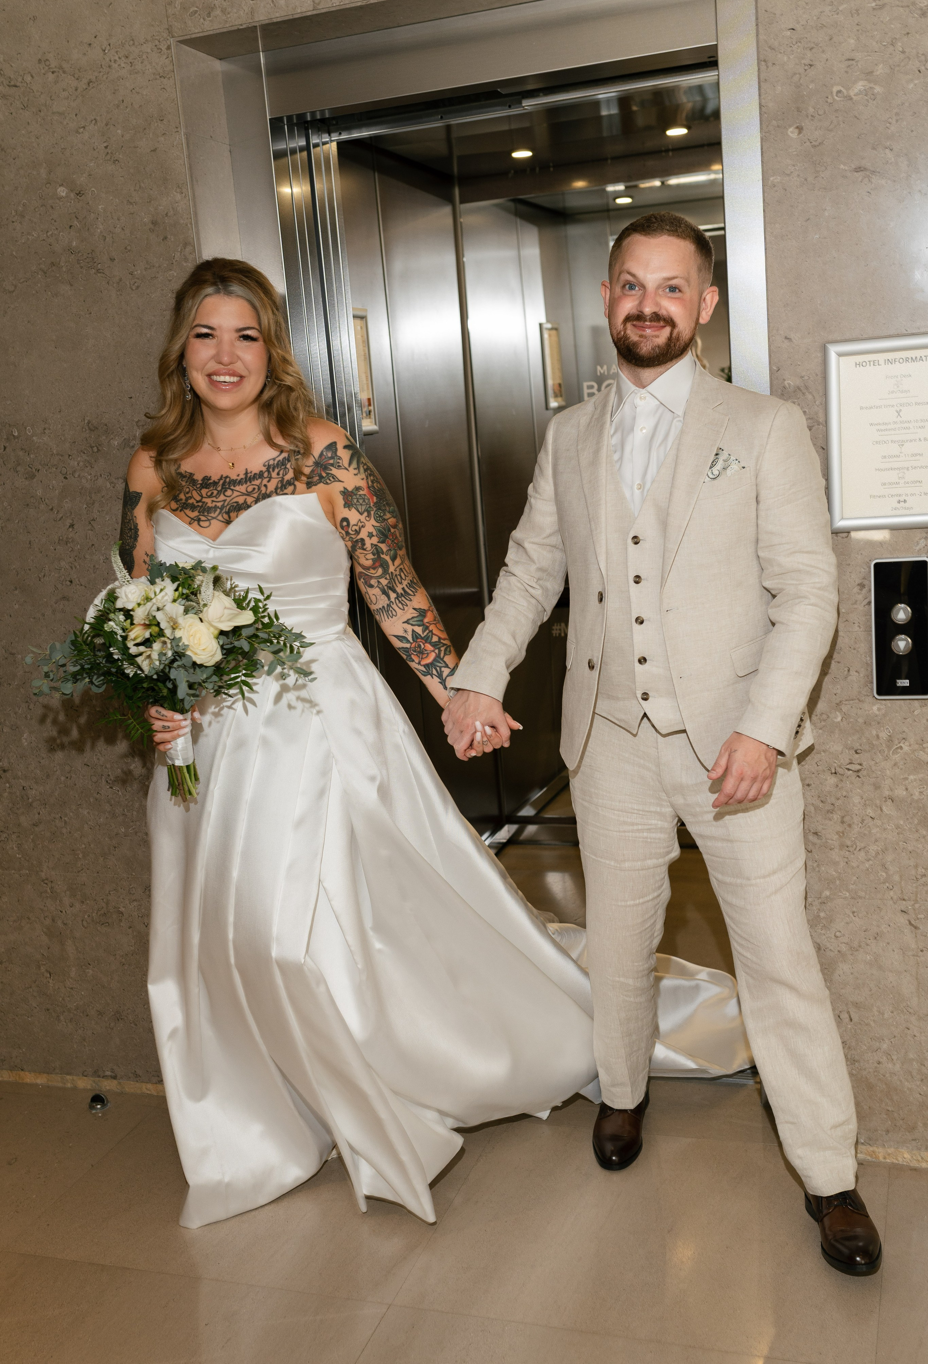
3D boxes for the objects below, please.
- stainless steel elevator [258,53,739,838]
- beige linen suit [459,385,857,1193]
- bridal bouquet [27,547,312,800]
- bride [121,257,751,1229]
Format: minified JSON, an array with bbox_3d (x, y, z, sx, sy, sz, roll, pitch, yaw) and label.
[{"bbox_3d":[0.166,-0.161,2.978,0.930,2.100,0.200,-1,10,19],"label":"stainless steel elevator"},{"bbox_3d":[0.355,0.170,2.465,0.690,1.450,0.420,-1,10,21],"label":"beige linen suit"},{"bbox_3d":[-0.497,-0.010,2.299,0.480,0.430,0.340,-4,9,3],"label":"bridal bouquet"},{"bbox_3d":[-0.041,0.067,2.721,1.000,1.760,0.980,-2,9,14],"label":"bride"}]

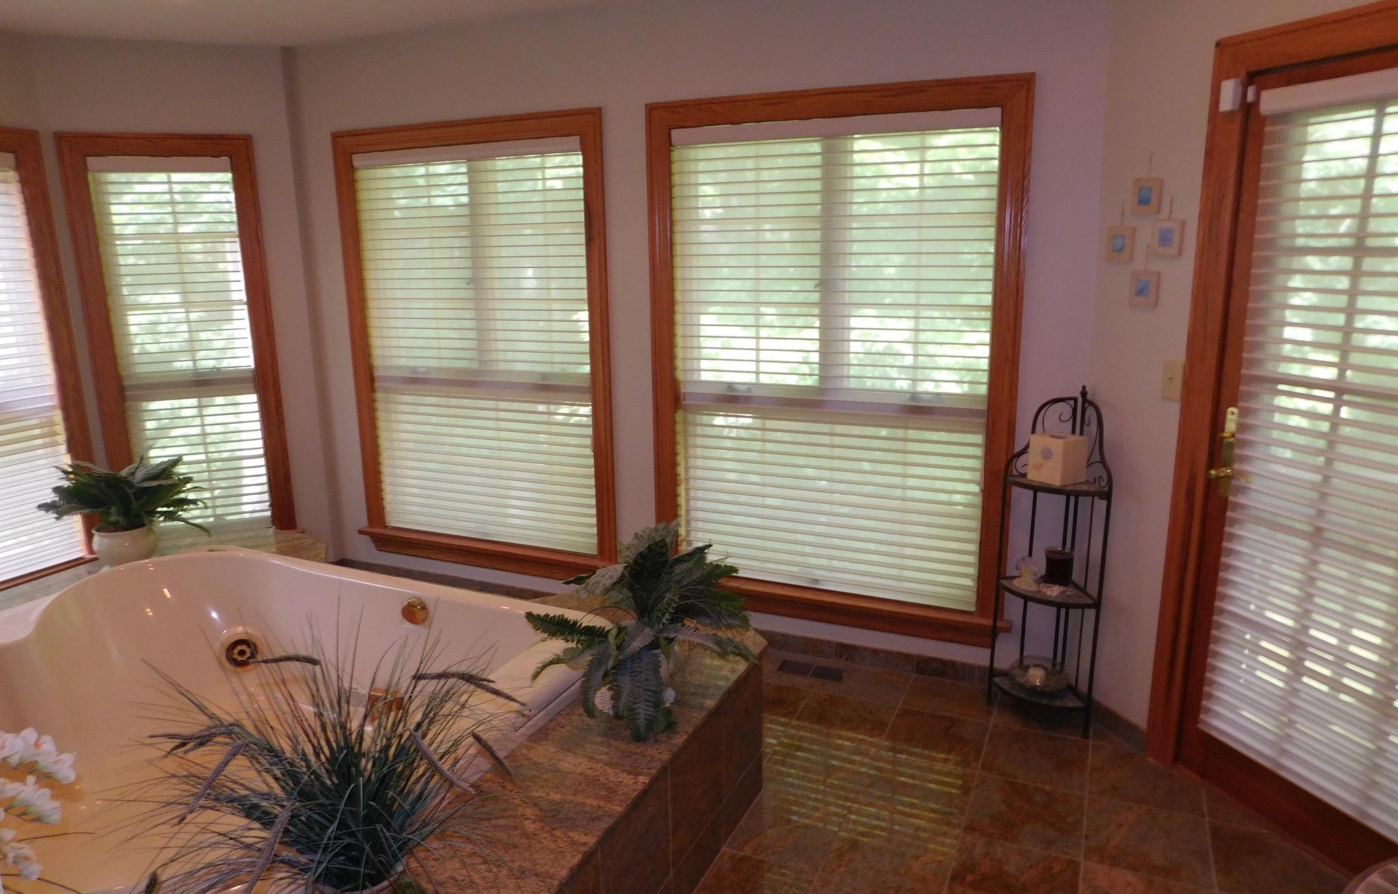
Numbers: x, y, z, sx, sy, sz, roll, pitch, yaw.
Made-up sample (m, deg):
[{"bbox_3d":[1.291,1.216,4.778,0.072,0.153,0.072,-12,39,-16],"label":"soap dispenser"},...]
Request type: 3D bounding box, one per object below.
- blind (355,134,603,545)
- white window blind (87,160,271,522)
[{"bbox_3d":[-0.965,-0.404,3.987,1.151,1.688,0.060,5,14,24],"label":"blind"},{"bbox_3d":[-2.296,-0.421,4.183,0.543,1.688,0.060,-5,13,-18],"label":"white window blind"}]

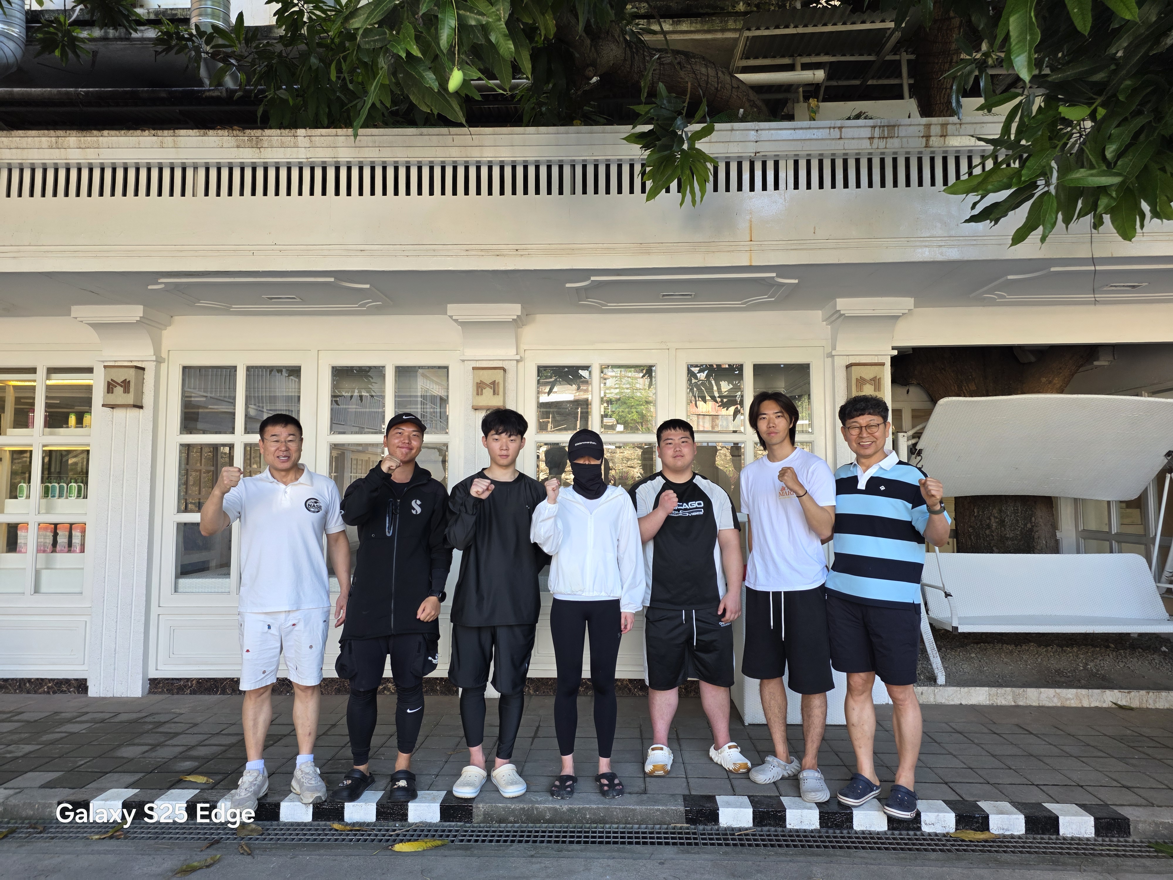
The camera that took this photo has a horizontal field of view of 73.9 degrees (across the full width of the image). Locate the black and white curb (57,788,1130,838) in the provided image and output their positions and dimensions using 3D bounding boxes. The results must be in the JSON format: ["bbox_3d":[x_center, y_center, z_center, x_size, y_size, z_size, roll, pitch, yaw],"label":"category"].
[{"bbox_3d":[-0.018,1.619,3.390,4.543,0.085,0.190,0,-4,2],"label":"black and white curb"}]

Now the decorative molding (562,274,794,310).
[{"bbox_3d":[0.564,-0.875,4.735,1.338,0.040,0.780,0,-4,4],"label":"decorative molding"}]

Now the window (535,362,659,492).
[{"bbox_3d":[0.075,0.257,5.235,0.840,1.565,0.080,0,-4,4],"label":"window"}]

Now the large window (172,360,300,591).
[{"bbox_3d":[-2.372,0.265,5.300,0.850,1.575,0.080,0,-4,1],"label":"large window"}]

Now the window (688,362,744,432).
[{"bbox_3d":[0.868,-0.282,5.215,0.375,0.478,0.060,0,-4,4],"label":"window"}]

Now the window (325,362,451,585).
[{"bbox_3d":[-1.345,0.262,5.284,0.835,1.570,0.080,0,-4,1],"label":"window"}]

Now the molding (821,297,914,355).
[{"bbox_3d":[1.817,-0.709,5.013,0.485,0.333,0.305,0,-4,4],"label":"molding"}]

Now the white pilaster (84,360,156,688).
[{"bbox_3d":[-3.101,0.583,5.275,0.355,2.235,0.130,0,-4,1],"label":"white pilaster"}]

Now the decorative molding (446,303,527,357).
[{"bbox_3d":[-0.659,-0.696,5.178,0.470,0.338,0.305,0,-4,2],"label":"decorative molding"}]

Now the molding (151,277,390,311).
[{"bbox_3d":[-1.929,-0.871,4.827,1.338,0.040,0.785,0,-4,1],"label":"molding"}]

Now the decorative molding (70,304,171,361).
[{"bbox_3d":[-3.117,-0.696,5.212,0.486,0.338,0.310,0,-4,1],"label":"decorative molding"}]

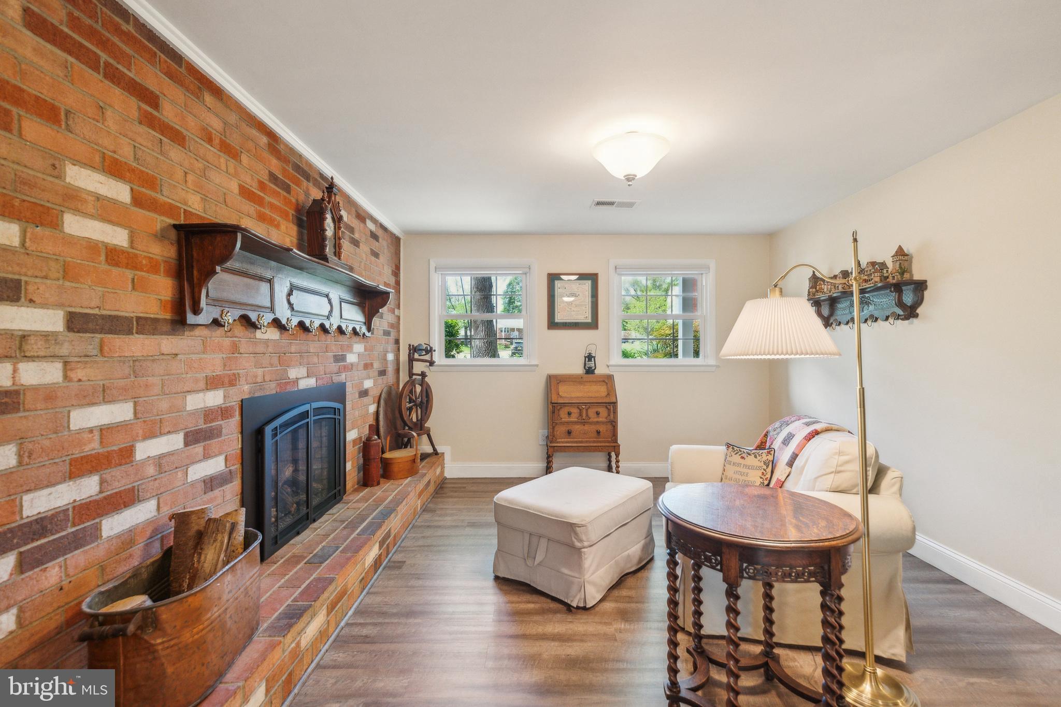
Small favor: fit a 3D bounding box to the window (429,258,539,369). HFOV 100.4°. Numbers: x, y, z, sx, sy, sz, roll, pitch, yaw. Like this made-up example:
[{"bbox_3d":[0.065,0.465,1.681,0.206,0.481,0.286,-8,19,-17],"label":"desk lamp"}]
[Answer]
[{"bbox_3d":[-0.470,-0.383,4.357,1.060,1.080,0.120,0,0,0],"label":"window"}]

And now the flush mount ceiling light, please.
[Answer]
[{"bbox_3d":[0.556,-1.052,2.432,0.435,0.246,0.435,0,0,0],"label":"flush mount ceiling light"}]

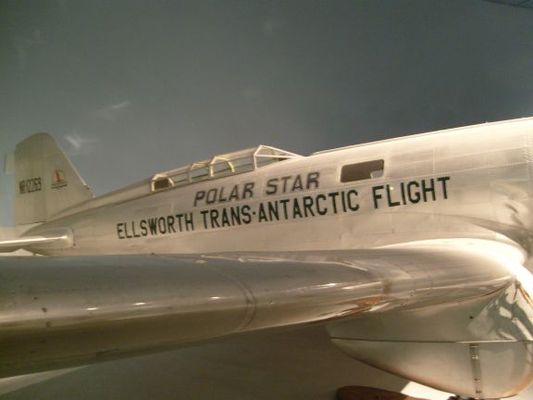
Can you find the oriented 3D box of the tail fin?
[{"bbox_3d":[-3.200,-0.380,8.100,1.620,1.400,0.170,-6,-8,26],"label":"tail fin"}]

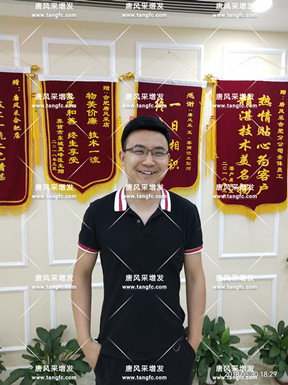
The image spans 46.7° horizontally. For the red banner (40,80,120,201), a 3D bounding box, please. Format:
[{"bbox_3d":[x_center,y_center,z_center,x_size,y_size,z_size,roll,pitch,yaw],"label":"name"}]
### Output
[{"bbox_3d":[-0.425,-0.346,2.260,0.530,0.845,0.040,-1,6,-8],"label":"red banner"}]

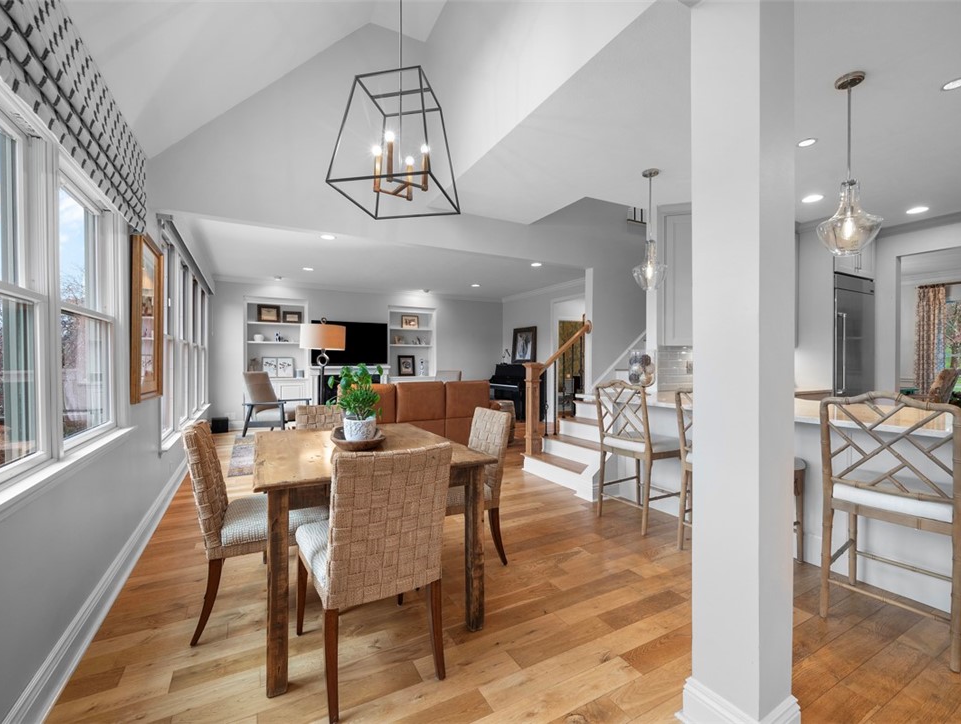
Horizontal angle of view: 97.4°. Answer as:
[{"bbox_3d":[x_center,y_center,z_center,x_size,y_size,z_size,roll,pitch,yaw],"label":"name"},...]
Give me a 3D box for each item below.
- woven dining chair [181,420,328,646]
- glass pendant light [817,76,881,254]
[{"bbox_3d":[-1.075,0.758,2.122,0.630,0.915,0.460,0,0,-25],"label":"woven dining chair"},{"bbox_3d":[1.981,-1.055,2.265,0.268,0.940,0.268,0,0,-28],"label":"glass pendant light"}]

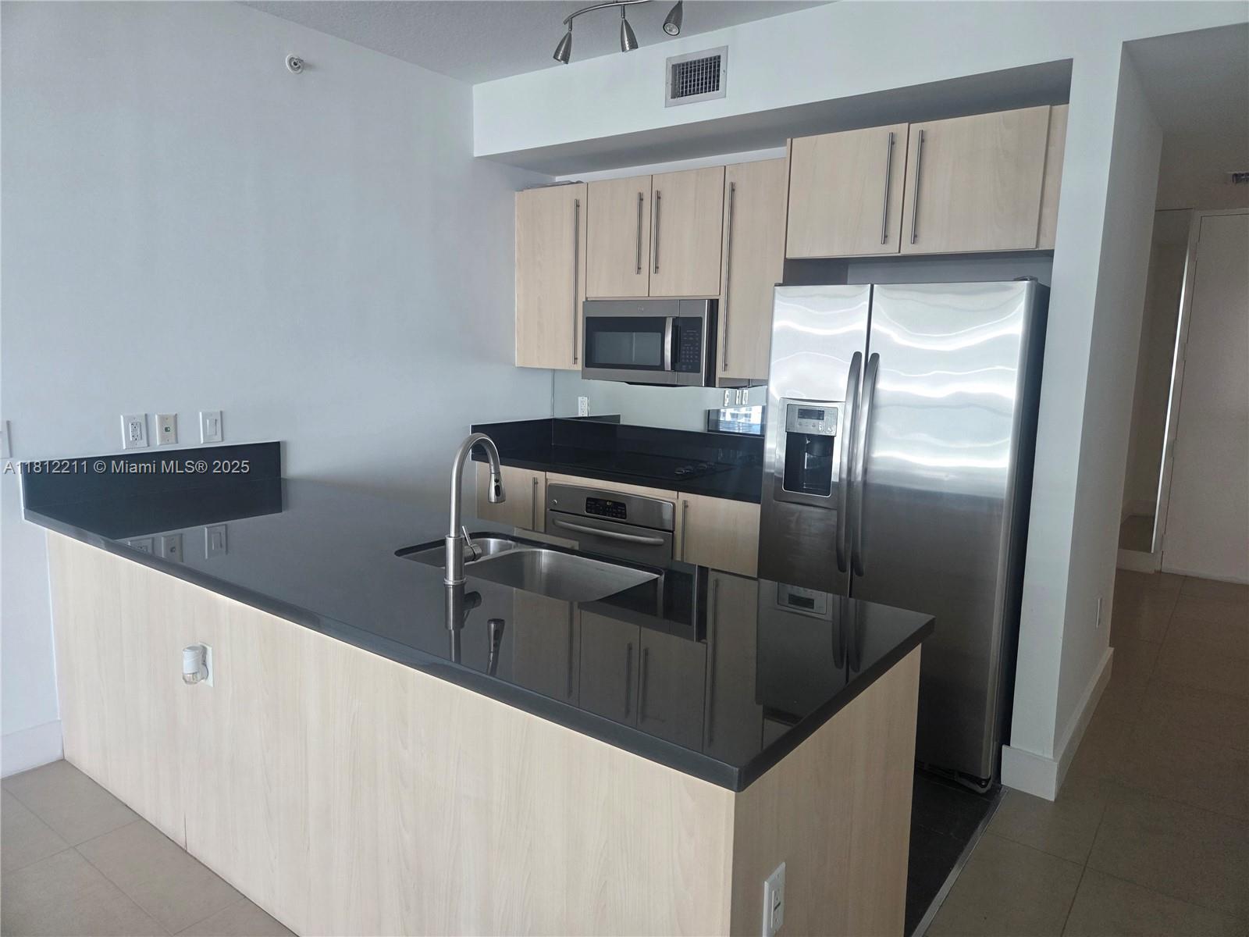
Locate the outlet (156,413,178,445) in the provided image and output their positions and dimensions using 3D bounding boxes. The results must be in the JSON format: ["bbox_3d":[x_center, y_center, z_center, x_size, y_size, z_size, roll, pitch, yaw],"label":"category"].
[{"bbox_3d":[-1.729,-0.147,3.137,0.008,0.115,0.073,8,10,36],"label":"outlet"}]

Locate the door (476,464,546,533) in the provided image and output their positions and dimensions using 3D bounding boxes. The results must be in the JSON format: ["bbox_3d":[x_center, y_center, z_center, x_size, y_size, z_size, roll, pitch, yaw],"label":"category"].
[{"bbox_3d":[-0.592,0.376,4.261,0.480,0.755,0.025,8,10,36],"label":"door"}]

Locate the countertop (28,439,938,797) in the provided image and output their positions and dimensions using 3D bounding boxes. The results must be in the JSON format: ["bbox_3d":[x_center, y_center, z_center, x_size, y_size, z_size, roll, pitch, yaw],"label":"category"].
[{"bbox_3d":[-0.650,0.179,2.346,2.738,0.198,0.923,8,10,36],"label":"countertop"}]

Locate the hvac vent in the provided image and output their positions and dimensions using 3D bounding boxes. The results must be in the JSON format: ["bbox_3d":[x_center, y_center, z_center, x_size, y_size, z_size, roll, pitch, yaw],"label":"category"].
[{"bbox_3d":[0.291,-1.607,3.411,0.292,0.198,0.020,8,10,36],"label":"hvac vent"}]

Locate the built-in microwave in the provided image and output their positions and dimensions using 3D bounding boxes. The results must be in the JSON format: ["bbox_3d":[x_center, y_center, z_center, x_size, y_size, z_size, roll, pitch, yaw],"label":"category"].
[{"bbox_3d":[0.196,-0.634,4.183,0.748,0.405,0.420,8,10,36],"label":"built-in microwave"}]

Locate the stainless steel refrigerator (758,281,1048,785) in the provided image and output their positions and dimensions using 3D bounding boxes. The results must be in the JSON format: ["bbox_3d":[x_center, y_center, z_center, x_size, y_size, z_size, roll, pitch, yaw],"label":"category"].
[{"bbox_3d":[1.104,0.180,3.308,0.911,1.762,0.741,8,10,36],"label":"stainless steel refrigerator"}]

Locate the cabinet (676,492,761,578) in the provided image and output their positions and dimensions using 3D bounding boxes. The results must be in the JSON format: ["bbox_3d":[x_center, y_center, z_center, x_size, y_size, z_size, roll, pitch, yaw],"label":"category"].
[{"bbox_3d":[0.398,0.499,3.590,0.424,0.750,0.050,8,10,36],"label":"cabinet"}]

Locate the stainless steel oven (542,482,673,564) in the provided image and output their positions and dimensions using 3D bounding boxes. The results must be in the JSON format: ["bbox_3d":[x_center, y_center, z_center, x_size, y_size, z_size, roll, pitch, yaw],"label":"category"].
[{"bbox_3d":[0.060,0.443,4.144,0.759,0.715,0.600,8,10,36],"label":"stainless steel oven"}]

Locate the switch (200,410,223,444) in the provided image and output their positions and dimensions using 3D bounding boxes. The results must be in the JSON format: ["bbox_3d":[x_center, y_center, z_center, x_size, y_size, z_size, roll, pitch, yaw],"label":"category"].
[{"bbox_3d":[-1.627,-0.162,3.272,0.010,0.124,0.085,8,10,36],"label":"switch"}]

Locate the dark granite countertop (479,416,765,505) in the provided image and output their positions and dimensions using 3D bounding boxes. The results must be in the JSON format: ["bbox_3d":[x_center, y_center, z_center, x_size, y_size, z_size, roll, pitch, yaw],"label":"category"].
[{"bbox_3d":[0.077,-0.074,4.142,1.741,0.192,0.636,8,10,36],"label":"dark granite countertop"}]

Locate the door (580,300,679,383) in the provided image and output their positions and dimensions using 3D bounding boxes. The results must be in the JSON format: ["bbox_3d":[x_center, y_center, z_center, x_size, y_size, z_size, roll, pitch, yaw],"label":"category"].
[{"bbox_3d":[0.021,-0.616,4.029,0.579,0.392,0.065,8,10,36],"label":"door"}]

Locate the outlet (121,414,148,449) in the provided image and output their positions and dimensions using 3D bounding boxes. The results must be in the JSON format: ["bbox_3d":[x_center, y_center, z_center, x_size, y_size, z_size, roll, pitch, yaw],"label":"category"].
[{"bbox_3d":[-1.795,-0.136,3.047,0.009,0.124,0.085,8,10,36],"label":"outlet"}]

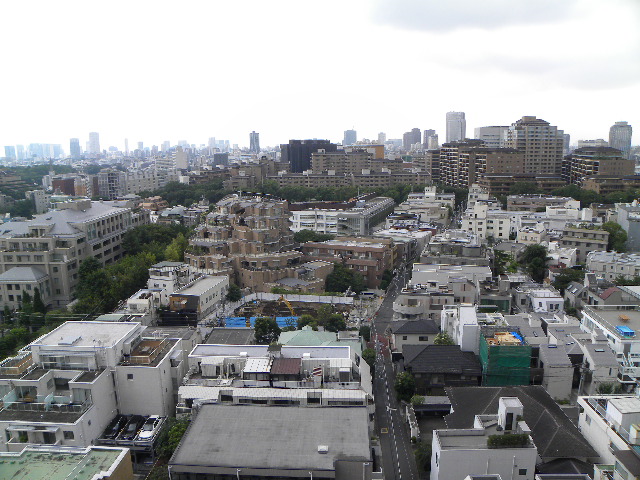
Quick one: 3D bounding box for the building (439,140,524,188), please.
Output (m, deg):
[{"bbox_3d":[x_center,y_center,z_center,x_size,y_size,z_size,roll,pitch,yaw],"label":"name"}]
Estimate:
[{"bbox_3d":[114.975,-47.796,348.783,24.000,46.000,82.000,-1,11,-3],"label":"building"}]

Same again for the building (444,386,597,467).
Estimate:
[{"bbox_3d":[24.700,25.612,63.129,14.600,6.300,16.600,0,11,2],"label":"building"}]

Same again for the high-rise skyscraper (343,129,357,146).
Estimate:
[{"bbox_3d":[114.374,-370.584,1863.722,46.000,104.000,40.000,0,11,0],"label":"high-rise skyscraper"}]

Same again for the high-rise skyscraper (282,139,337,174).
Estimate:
[{"bbox_3d":[-10.412,-73.810,467.504,48.000,46.500,28.000,-3,11,-15],"label":"high-rise skyscraper"}]

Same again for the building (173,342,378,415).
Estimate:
[{"bbox_3d":[-6.000,22.203,72.052,27.000,9.700,11.500,0,11,2],"label":"building"}]

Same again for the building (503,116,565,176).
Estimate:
[{"bbox_3d":[174.577,-74.325,391.231,36.000,50.000,26.000,0,11,0],"label":"building"}]

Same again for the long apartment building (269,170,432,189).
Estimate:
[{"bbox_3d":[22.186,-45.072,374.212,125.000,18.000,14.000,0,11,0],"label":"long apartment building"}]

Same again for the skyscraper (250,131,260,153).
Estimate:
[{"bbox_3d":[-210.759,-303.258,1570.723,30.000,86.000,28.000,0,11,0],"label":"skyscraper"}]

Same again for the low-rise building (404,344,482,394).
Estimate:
[{"bbox_3d":[20.200,21.513,82.199,12.000,7.300,11.000,0,11,2],"label":"low-rise building"}]

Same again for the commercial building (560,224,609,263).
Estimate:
[{"bbox_3d":[91.000,2.464,165.511,13.800,13.000,9.000,8,13,34],"label":"commercial building"}]

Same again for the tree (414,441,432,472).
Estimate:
[{"bbox_3d":[13.512,28.108,62.674,2.300,2.900,2.500,1,11,4],"label":"tree"}]

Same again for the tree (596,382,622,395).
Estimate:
[{"bbox_3d":[48.587,24.993,80.676,3.800,2.800,3.000,0,11,0],"label":"tree"}]

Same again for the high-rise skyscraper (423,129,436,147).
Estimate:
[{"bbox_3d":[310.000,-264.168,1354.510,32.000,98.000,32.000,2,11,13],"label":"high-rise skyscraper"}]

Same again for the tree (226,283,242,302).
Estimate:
[{"bbox_3d":[-22.705,13.842,127.653,4.000,5.300,4.000,0,10,0],"label":"tree"}]

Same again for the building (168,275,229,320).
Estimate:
[{"bbox_3d":[-30.600,14.246,123.773,7.600,6.200,18.000,2,11,11],"label":"building"}]

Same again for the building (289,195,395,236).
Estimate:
[{"bbox_3d":[12.128,-11.607,239.840,34.000,14.500,62.000,4,11,20],"label":"building"}]

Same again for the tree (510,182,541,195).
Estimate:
[{"bbox_3d":[170.000,-41.085,399.292,23.000,13.000,16.000,0,11,2],"label":"tree"}]

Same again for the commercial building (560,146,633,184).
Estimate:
[{"bbox_3d":[196.995,-45.805,346.268,21.500,43.000,82.000,3,11,15],"label":"commercial building"}]

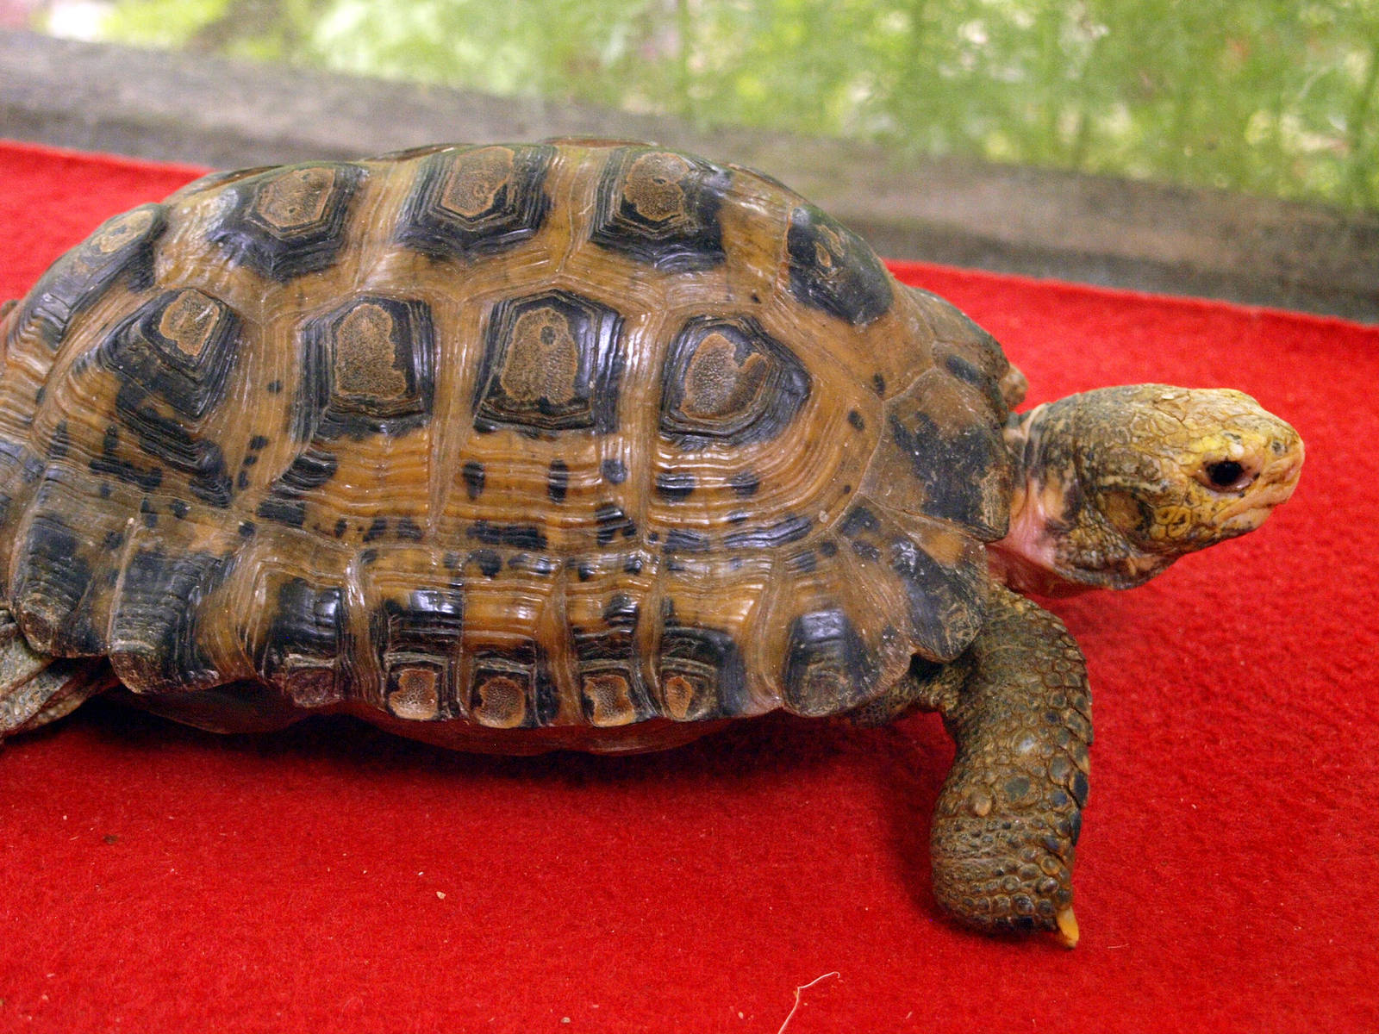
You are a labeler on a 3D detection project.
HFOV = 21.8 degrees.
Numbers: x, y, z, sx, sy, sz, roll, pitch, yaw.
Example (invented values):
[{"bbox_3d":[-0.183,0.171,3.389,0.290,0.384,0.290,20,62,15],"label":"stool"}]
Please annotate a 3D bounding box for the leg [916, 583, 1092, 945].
[{"bbox_3d":[0.076,0.060,0.870,0.043,0.072,0.052,3,30,4],"label":"leg"}]

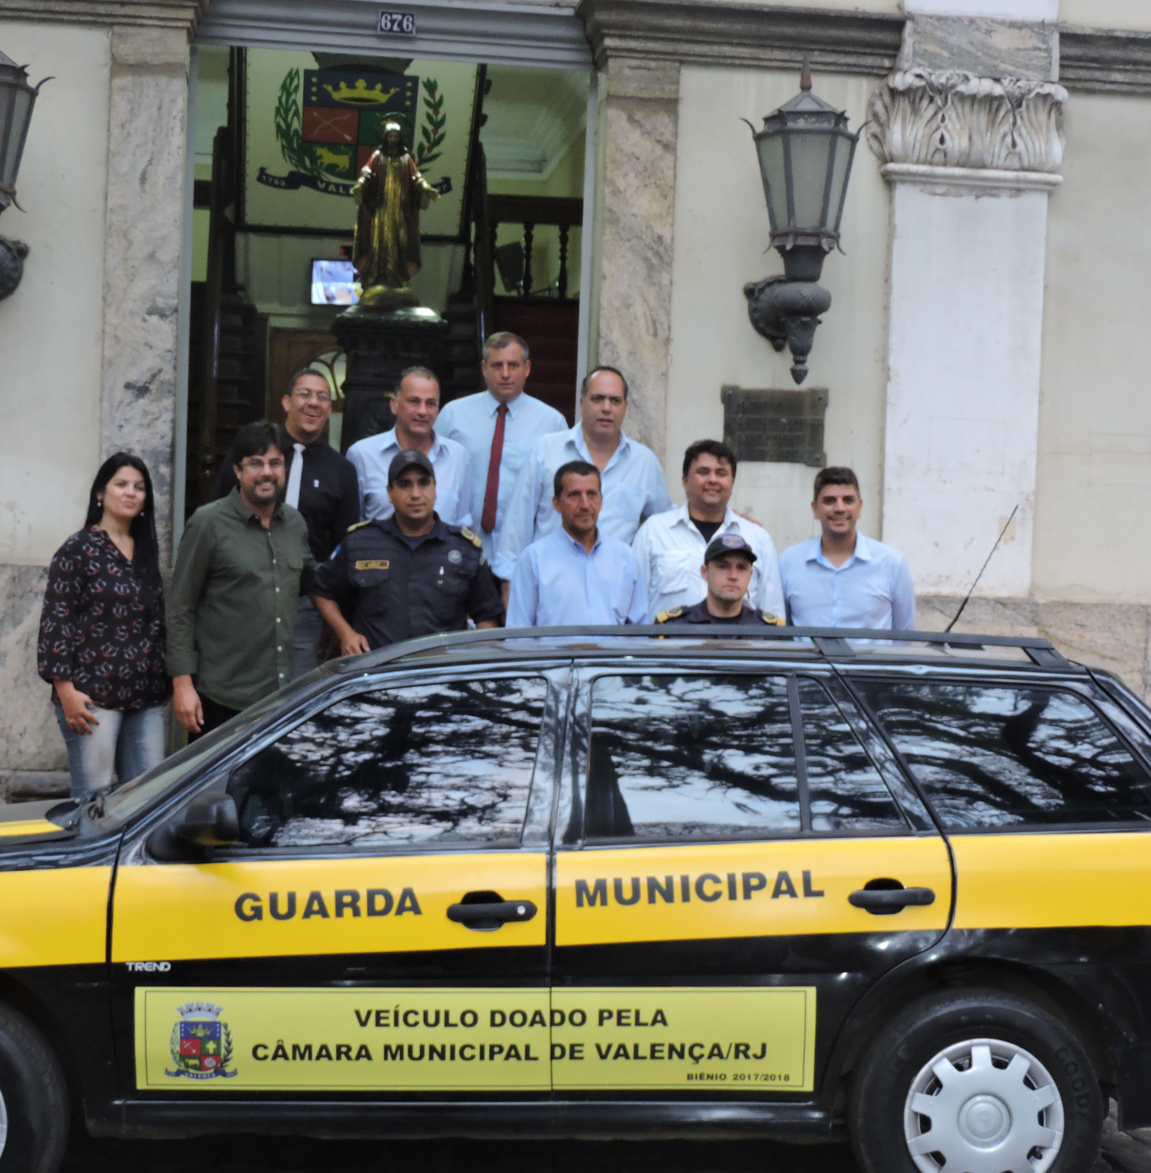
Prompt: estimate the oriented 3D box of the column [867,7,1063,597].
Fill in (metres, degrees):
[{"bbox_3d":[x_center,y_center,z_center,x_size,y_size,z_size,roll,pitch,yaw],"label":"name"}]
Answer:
[{"bbox_3d":[1.485,-1.083,8.650,0.710,2.210,0.250,2,0,-7],"label":"column"}]

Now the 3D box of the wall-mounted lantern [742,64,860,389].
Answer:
[{"bbox_3d":[0.841,-1.379,8.530,0.450,1.220,0.580,2,1,-6],"label":"wall-mounted lantern"}]

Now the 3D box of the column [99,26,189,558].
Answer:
[{"bbox_3d":[-1.635,-1.110,8.619,0.290,2.000,0.200,2,1,-6],"label":"column"}]

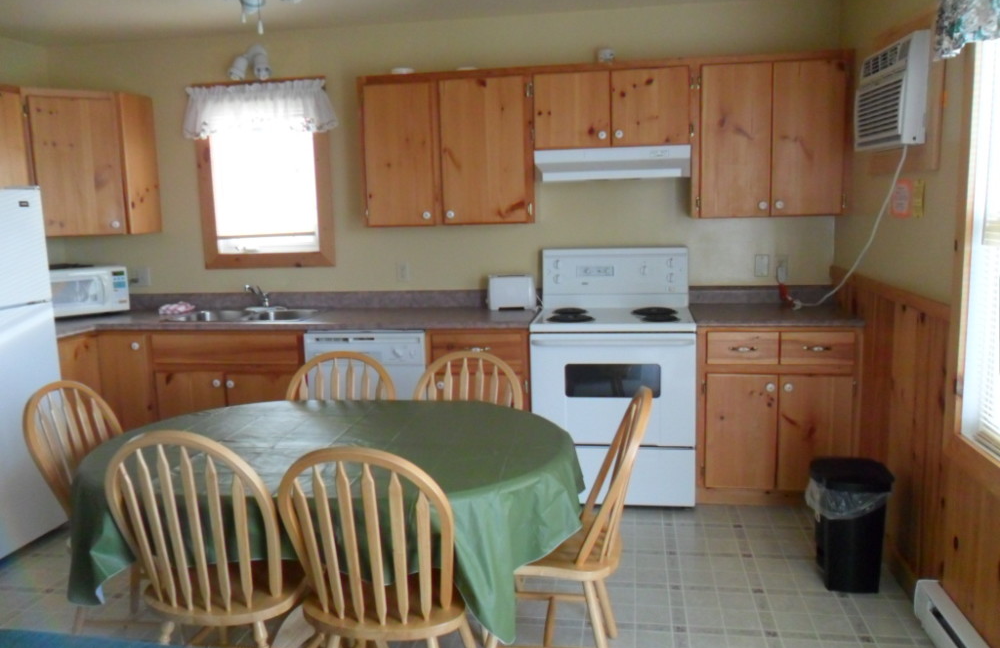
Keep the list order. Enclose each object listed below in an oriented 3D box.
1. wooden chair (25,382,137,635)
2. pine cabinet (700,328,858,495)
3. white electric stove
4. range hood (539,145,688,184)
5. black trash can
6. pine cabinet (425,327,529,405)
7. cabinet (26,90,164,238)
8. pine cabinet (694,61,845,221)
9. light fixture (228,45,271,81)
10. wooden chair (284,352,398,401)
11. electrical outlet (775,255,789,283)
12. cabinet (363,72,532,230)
[{"bbox_3d":[-1.228,0.637,2.595,0.495,0.900,0.460,0,7,10],"label":"wooden chair"},{"bbox_3d":[1.357,0.392,3.975,0.722,0.847,0.592,0,9,10],"label":"pine cabinet"},{"bbox_3d":[0.587,0.242,4.012,0.763,1.218,0.720,0,9,10],"label":"white electric stove"},{"bbox_3d":[0.581,-0.822,4.018,0.756,0.150,0.439,0,9,10],"label":"range hood"},{"bbox_3d":[1.321,0.763,2.967,0.260,0.455,0.270,0,9,10],"label":"black trash can"},{"bbox_3d":[-0.056,0.399,4.218,0.523,0.845,0.592,0,9,10],"label":"pine cabinet"},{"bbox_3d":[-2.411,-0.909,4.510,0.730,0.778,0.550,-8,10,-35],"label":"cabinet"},{"bbox_3d":[1.326,-0.923,3.912,0.717,0.765,0.335,0,7,10],"label":"pine cabinet"},{"bbox_3d":[-1.430,-1.481,4.428,0.240,0.190,0.145,0,7,10],"label":"light fixture"},{"bbox_3d":[-0.666,0.576,2.968,0.460,0.900,0.500,0,7,10],"label":"wooden chair"},{"bbox_3d":[1.503,-0.294,4.152,0.068,0.142,0.030,0,9,10],"label":"electrical outlet"},{"bbox_3d":[-0.251,-0.924,4.192,0.920,0.775,0.335,0,7,10],"label":"cabinet"}]

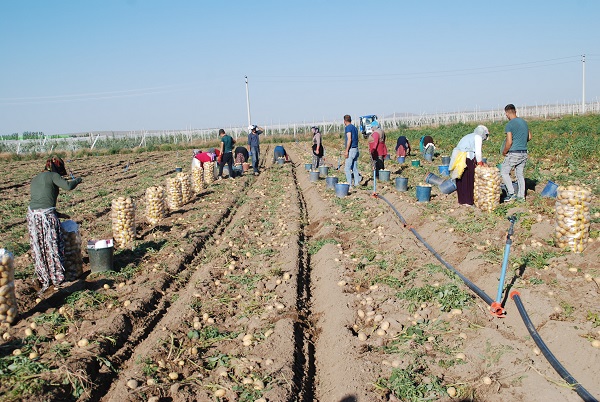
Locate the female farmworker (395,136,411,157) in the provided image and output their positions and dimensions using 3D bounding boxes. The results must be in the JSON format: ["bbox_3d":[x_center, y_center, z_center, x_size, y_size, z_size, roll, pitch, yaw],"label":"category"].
[{"bbox_3d":[3.977,-2.076,27.200,0.560,0.900,0.800,-2,6,9],"label":"female farmworker"}]

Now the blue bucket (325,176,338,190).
[{"bbox_3d":[0.784,-0.427,16.900,0.300,0.285,0.300,-4,7,0],"label":"blue bucket"}]

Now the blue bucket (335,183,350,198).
[{"bbox_3d":[0.957,-0.242,15.783,0.310,0.310,0.310,-3,6,0],"label":"blue bucket"}]

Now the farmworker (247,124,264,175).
[{"bbox_3d":[-1.558,-1.751,24.203,0.580,1.740,0.420,-4,6,-6],"label":"farmworker"}]

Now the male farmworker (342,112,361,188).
[{"bbox_3d":[1.254,-1.193,16.900,0.420,1.750,0.500,3,9,43],"label":"male farmworker"}]

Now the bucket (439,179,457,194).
[{"bbox_3d":[2.941,-0.274,13.900,0.285,0.285,0.285,-28,13,-25],"label":"bucket"}]

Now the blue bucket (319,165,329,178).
[{"bbox_3d":[0.776,-0.941,22.200,0.280,0.280,0.280,-3,6,0],"label":"blue bucket"}]

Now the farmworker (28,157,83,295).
[{"bbox_3d":[-2.790,0.262,8.000,0.560,1.500,0.550,1,7,30],"label":"farmworker"}]

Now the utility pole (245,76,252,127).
[{"bbox_3d":[-8.120,-15.065,111.463,0.400,9.600,0.380,-4,6,0],"label":"utility pole"}]

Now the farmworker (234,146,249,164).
[{"bbox_3d":[-2.392,-1.763,28.751,0.600,0.870,0.800,-2,7,12],"label":"farmworker"}]

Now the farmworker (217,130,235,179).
[{"bbox_3d":[-2.454,-1.549,23.500,0.560,1.730,0.420,-7,7,-27],"label":"farmworker"}]

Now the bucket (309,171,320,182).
[{"bbox_3d":[0.429,-0.667,19.400,0.285,0.275,0.285,-4,7,0],"label":"bucket"}]

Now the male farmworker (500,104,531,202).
[{"bbox_3d":[3.790,-0.833,12.300,0.520,1.690,0.450,-5,7,-25],"label":"male farmworker"}]

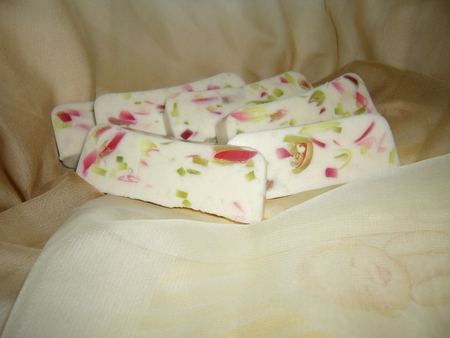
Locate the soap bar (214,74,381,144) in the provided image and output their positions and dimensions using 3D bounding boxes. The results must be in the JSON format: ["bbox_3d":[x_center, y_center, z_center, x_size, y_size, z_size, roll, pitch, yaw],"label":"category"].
[{"bbox_3d":[0.041,-0.028,0.262,0.096,0.036,0.018,-21,11,-18],"label":"soap bar"}]

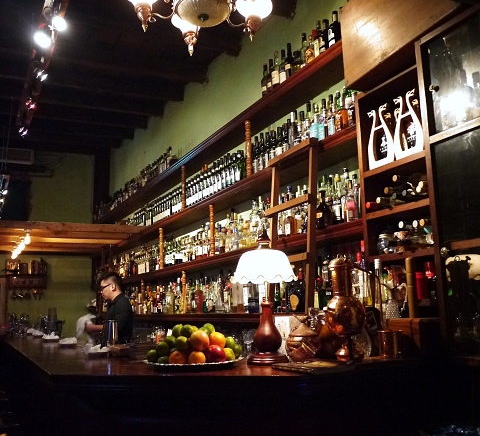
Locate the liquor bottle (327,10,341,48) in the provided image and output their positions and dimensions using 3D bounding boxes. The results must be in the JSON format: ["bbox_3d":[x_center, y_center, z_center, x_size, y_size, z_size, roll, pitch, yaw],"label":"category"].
[{"bbox_3d":[0.555,-1.067,2.981,0.080,0.266,0.080,3,-11,-27],"label":"liquor bottle"}]

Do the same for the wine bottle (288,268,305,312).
[{"bbox_3d":[0.369,0.464,3.319,0.085,0.287,0.100,4,-11,-27],"label":"wine bottle"}]

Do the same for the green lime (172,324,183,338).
[{"bbox_3d":[-0.259,0.473,2.170,0.054,0.054,0.054,4,-11,-27],"label":"green lime"}]

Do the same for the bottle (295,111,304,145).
[{"bbox_3d":[0.408,-0.545,3.344,0.075,0.308,0.075,4,-11,-27],"label":"bottle"}]

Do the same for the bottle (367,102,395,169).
[{"bbox_3d":[0.694,-0.398,2.546,0.095,0.350,0.135,3,-11,-27],"label":"bottle"}]

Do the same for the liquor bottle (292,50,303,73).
[{"bbox_3d":[0.372,-0.971,3.308,0.080,0.199,0.080,-2,-10,0],"label":"liquor bottle"}]

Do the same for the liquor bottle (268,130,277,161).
[{"bbox_3d":[0.256,-0.528,3.957,0.070,0.310,0.070,-2,-9,0],"label":"liquor bottle"}]

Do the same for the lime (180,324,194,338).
[{"bbox_3d":[-0.196,0.432,1.970,0.056,0.055,0.056,2,-11,-27],"label":"lime"}]

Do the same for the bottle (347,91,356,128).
[{"bbox_3d":[0.621,-0.571,2.796,0.072,0.237,0.072,3,-11,-27],"label":"bottle"}]

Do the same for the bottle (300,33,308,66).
[{"bbox_3d":[0.411,-1.025,3.238,0.076,0.279,0.076,3,-11,-27],"label":"bottle"}]

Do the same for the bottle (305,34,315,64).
[{"bbox_3d":[0.491,-1.153,3.563,0.068,0.237,0.068,2,-11,-27],"label":"bottle"}]

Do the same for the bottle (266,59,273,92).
[{"bbox_3d":[0.231,-1.004,3.727,0.075,0.297,0.075,-1,-10,0],"label":"bottle"}]

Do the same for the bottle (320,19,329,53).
[{"bbox_3d":[0.572,-1.190,3.410,0.070,0.254,0.070,2,-11,-27],"label":"bottle"}]

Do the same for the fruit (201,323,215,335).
[{"bbox_3d":[-0.129,0.466,2.170,0.052,0.050,0.052,3,-11,-27],"label":"fruit"}]

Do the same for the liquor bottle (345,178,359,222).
[{"bbox_3d":[0.624,-0.084,2.882,0.078,0.268,0.080,4,-11,-27],"label":"liquor bottle"}]

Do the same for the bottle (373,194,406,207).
[{"bbox_3d":[0.835,-0.072,2.706,0.300,0.077,0.077,7,-13,-26],"label":"bottle"}]

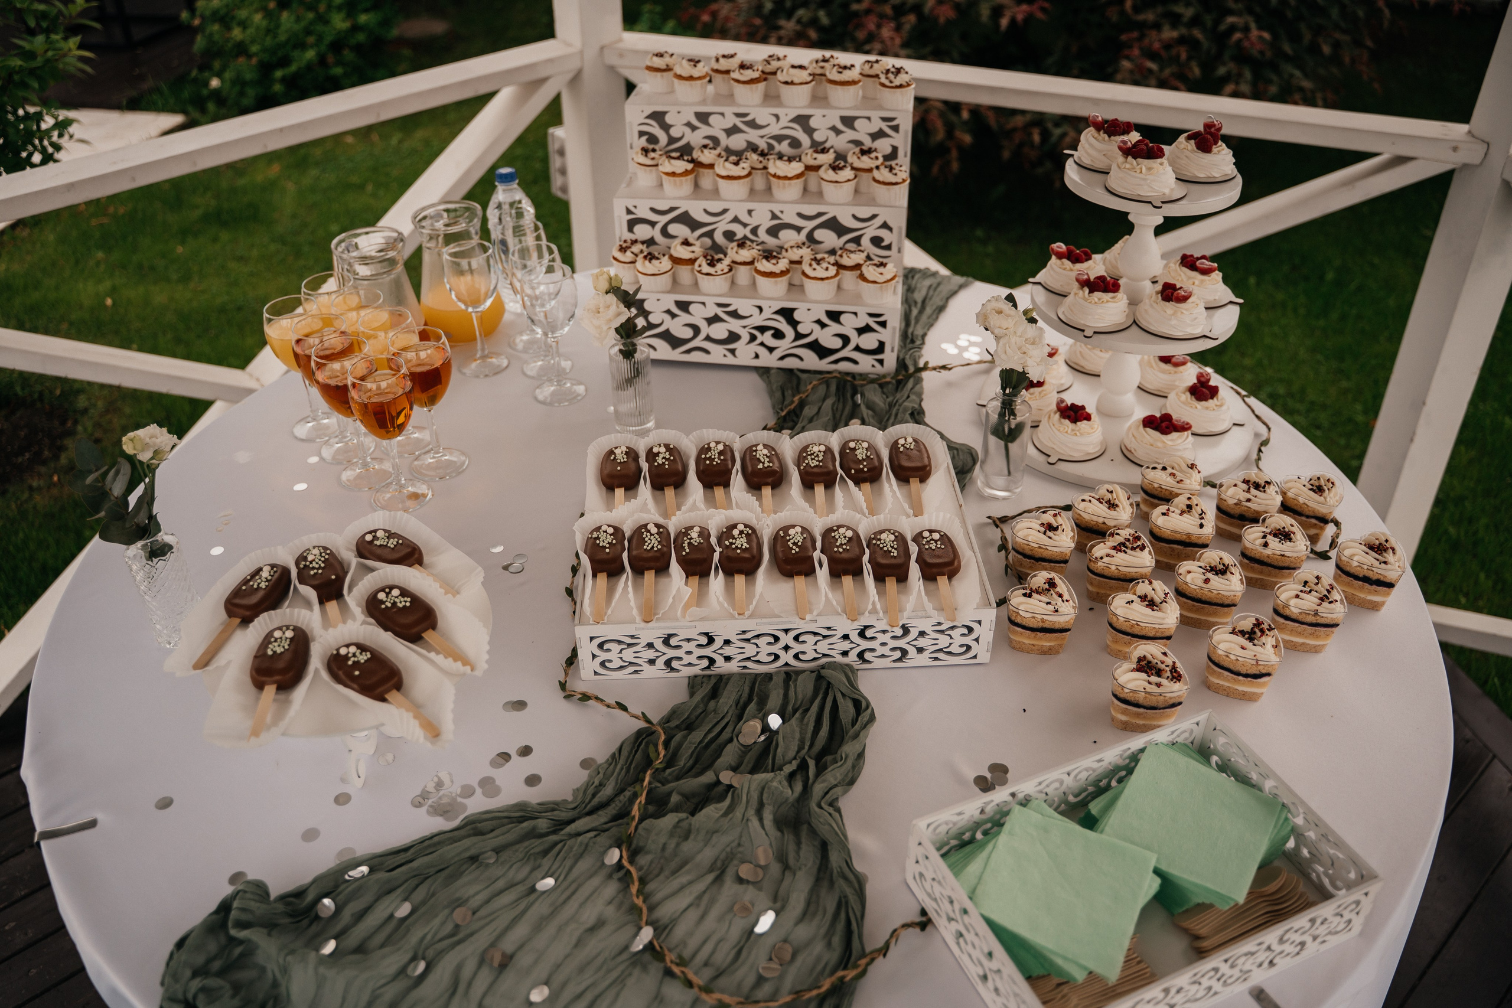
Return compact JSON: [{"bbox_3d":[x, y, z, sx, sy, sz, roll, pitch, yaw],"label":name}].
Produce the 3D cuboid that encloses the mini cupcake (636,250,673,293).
[{"bbox_3d":[-0.137,-0.326,1.626,0.052,0.053,0.052,3,36,6],"label":"mini cupcake"}]

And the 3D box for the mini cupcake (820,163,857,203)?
[{"bbox_3d":[0.121,-0.476,1.739,0.057,0.051,0.057,0,35,0],"label":"mini cupcake"}]

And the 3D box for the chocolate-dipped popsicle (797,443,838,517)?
[{"bbox_3d":[0.074,-0.029,1.367,0.046,0.020,0.155,0,35,0],"label":"chocolate-dipped popsicle"}]

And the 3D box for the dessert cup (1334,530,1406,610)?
[{"bbox_3d":[0.653,0.075,1.243,0.076,0.061,0.070,-18,38,-24],"label":"dessert cup"}]

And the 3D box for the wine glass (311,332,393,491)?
[{"bbox_3d":[-0.479,-0.107,1.404,0.075,0.174,0.075,-1,36,0],"label":"wine glass"}]

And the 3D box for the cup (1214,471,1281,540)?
[{"bbox_3d":[0.590,0.011,1.395,0.074,0.062,0.076,-21,40,-26],"label":"cup"}]

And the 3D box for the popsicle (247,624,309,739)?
[{"bbox_3d":[-0.417,0.157,1.020,0.044,0.022,0.146,-3,35,-3],"label":"popsicle"}]

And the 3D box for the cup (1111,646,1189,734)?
[{"bbox_3d":[0.366,0.172,1.088,0.071,0.062,0.068,-29,44,-33],"label":"cup"}]

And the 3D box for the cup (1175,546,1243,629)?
[{"bbox_3d":[0.474,0.095,1.219,0.073,0.060,0.069,-24,42,-28],"label":"cup"}]

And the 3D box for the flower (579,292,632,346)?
[{"bbox_3d":[-0.187,-0.229,1.452,0.064,0.062,0.058,10,37,16],"label":"flower"}]

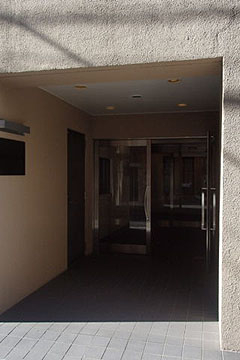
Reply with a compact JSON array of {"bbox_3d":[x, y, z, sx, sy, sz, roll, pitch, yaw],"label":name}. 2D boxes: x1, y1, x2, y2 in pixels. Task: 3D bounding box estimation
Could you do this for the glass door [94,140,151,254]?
[{"bbox_3d":[0.036,0.313,6.441,1.071,2.109,0.070,1,1,14],"label":"glass door"}]

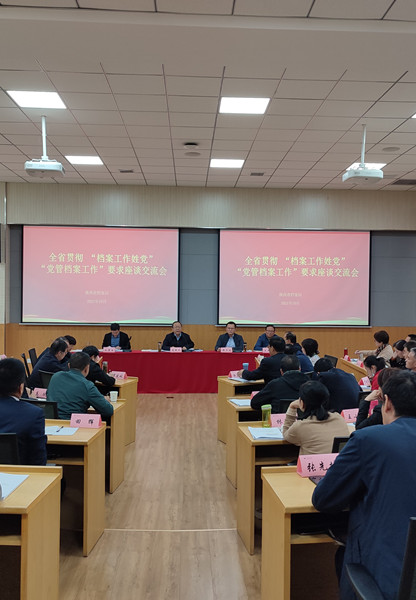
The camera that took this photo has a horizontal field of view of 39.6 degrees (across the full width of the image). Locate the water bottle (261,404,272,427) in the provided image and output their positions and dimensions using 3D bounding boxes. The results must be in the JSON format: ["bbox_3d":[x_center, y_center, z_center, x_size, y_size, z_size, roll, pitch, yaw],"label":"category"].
[{"bbox_3d":[0.442,0.884,4.359,0.076,0.168,0.076,1,0,-2],"label":"water bottle"}]

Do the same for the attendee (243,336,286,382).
[{"bbox_3d":[0.743,1.089,6.502,0.560,1.280,0.780,0,1,-44],"label":"attendee"}]

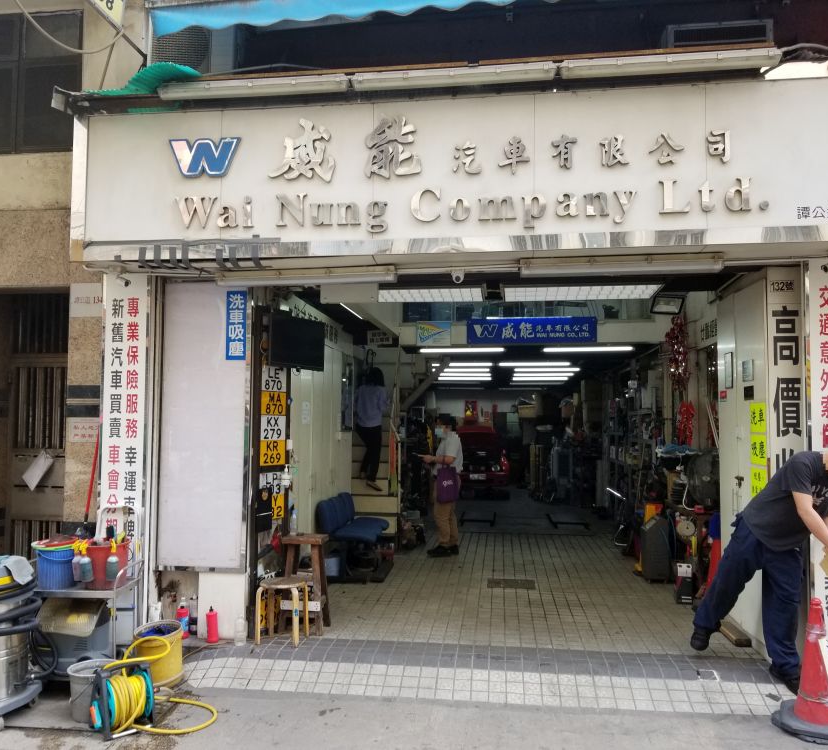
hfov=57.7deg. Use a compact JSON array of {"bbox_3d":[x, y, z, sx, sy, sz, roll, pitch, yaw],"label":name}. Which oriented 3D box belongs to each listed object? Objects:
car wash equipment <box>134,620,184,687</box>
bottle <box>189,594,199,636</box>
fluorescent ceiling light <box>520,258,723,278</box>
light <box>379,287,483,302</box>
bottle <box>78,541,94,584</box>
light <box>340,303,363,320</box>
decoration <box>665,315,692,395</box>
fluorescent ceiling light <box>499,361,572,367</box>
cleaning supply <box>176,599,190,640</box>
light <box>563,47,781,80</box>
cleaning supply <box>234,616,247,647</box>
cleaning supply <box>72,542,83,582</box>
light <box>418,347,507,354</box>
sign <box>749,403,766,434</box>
[{"bbox_3d":[-1.632,1.792,4.849,0.315,0.345,0.315,0,-3,0],"label":"car wash equipment"},{"bbox_3d":[-1.607,1.747,5.490,0.085,0.295,0.085,0,-3,8],"label":"bottle"},{"bbox_3d":[1.326,-0.702,4.825,1.260,0.095,0.100,0,-4,6],"label":"fluorescent ceiling light"},{"bbox_3d":[-0.037,-0.686,6.242,1.200,0.080,0.600,0,-4,6],"label":"light"},{"bbox_3d":[-2.115,1.204,4.850,0.100,0.275,0.085,3,-5,-35],"label":"bottle"},{"bbox_3d":[-0.640,-0.665,7.814,0.040,0.040,1.200,0,-3,8],"label":"light"},{"bbox_3d":[2.425,-0.189,6.912,0.230,0.760,0.190,0,-3,8],"label":"decoration"},{"bbox_3d":[2.057,-0.182,12.771,1.220,0.080,0.100,0,-3,8],"label":"fluorescent ceiling light"},{"bbox_3d":[-1.655,1.751,5.411,0.080,0.280,0.080,0,-3,8],"label":"cleaning supply"},{"bbox_3d":[1.509,-1.827,4.429,1.260,0.085,0.100,0,-4,6],"label":"light"},{"bbox_3d":[-1.216,1.786,5.270,0.077,0.205,0.077,0,-4,6],"label":"cleaning supply"},{"bbox_3d":[-2.240,1.245,5.000,0.095,0.265,0.080,3,-4,-41],"label":"cleaning supply"},{"bbox_3d":[0.703,-0.353,10.890,1.200,0.070,0.070,0,-4,6],"label":"light"},{"bbox_3d":[2.413,0.301,5.255,0.010,0.210,0.300,0,-3,7],"label":"sign"}]

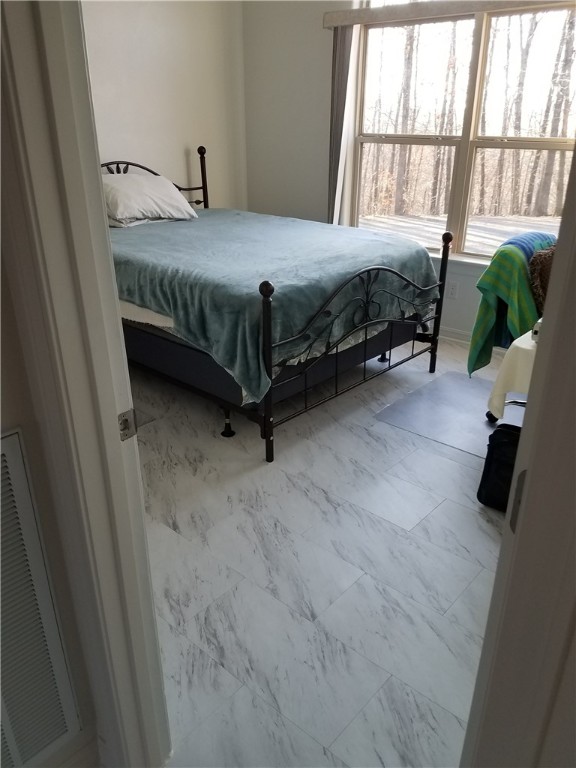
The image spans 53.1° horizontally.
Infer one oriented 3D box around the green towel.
[{"bbox_3d":[1.107,-0.393,2.962,0.320,0.660,0.280,20,30,38],"label":"green towel"}]

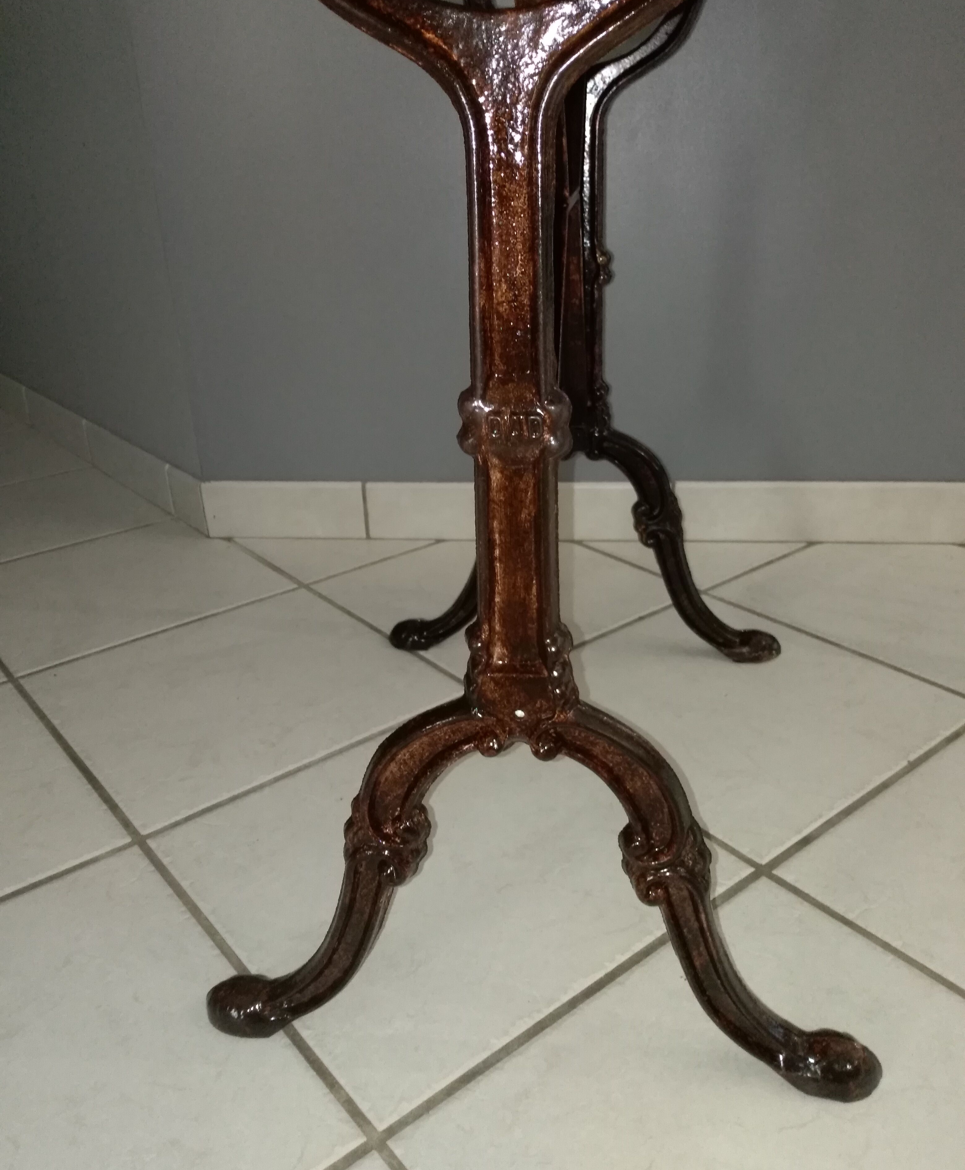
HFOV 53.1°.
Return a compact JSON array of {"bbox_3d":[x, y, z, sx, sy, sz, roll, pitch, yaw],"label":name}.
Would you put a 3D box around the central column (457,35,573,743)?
[{"bbox_3d":[0.015,-0.068,0.409,0.051,0.293,0.036,2,25,8],"label":"central column"}]

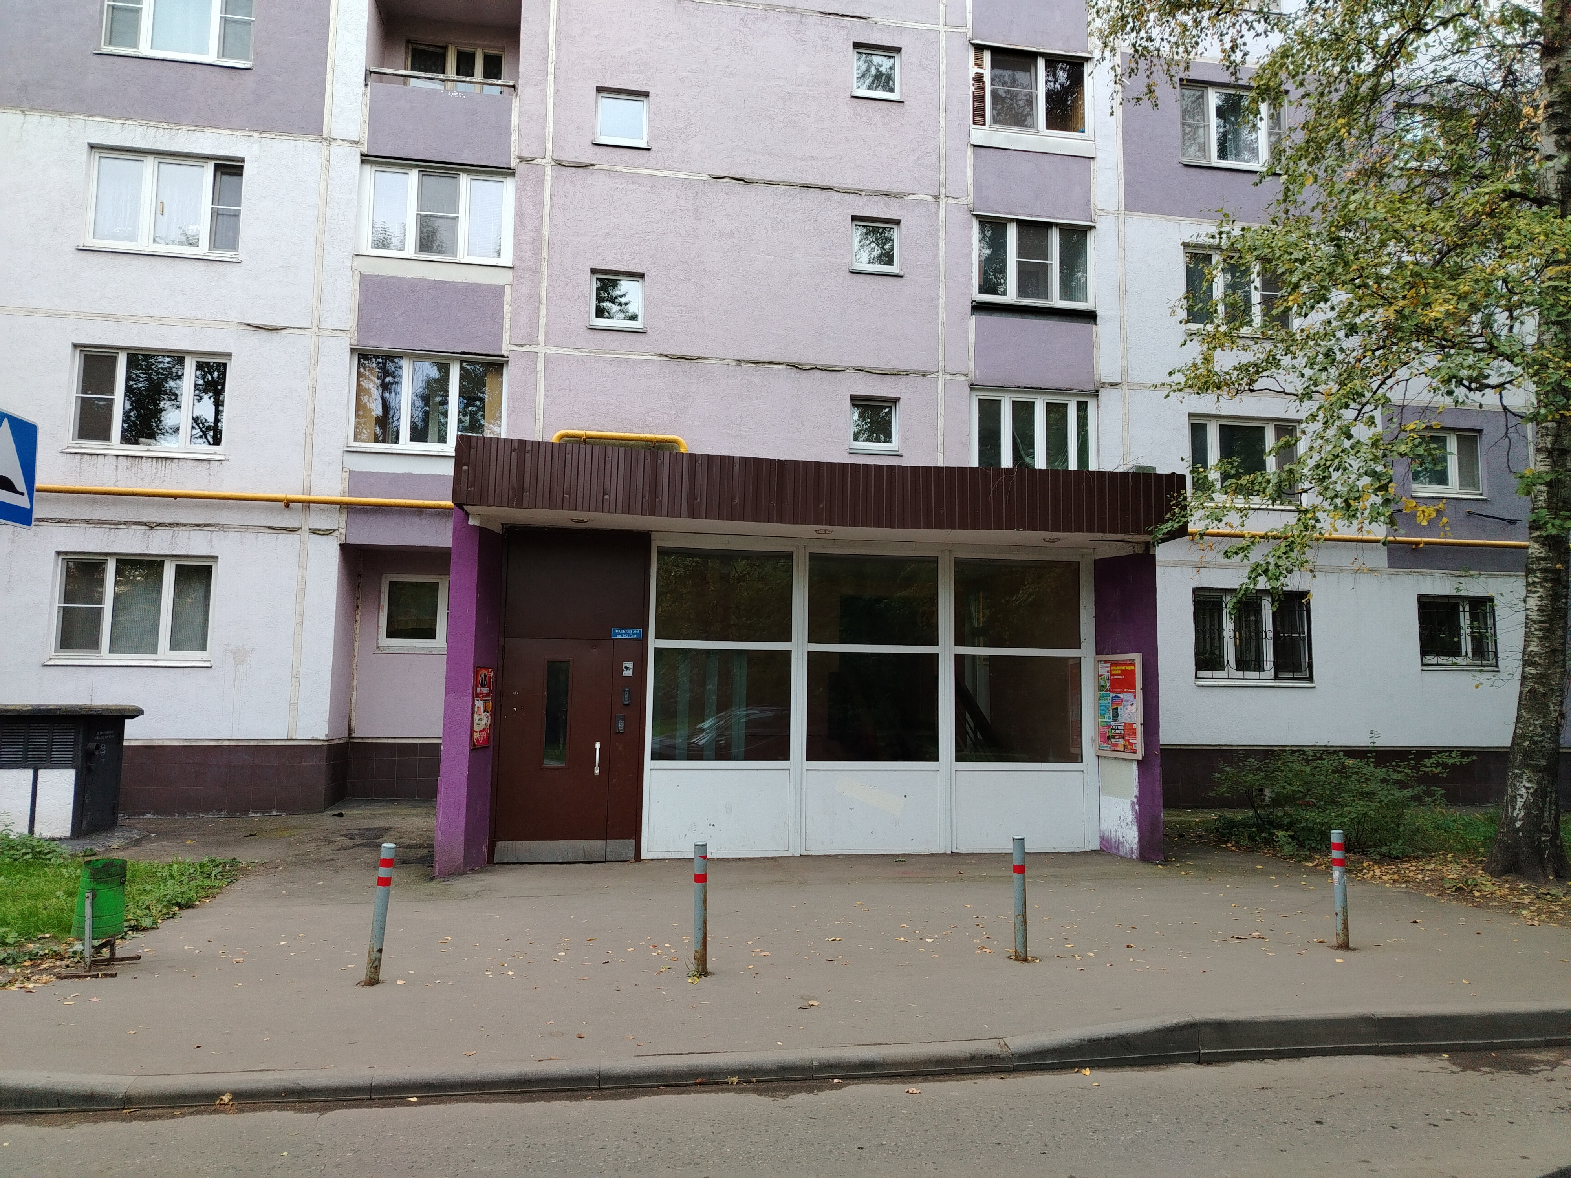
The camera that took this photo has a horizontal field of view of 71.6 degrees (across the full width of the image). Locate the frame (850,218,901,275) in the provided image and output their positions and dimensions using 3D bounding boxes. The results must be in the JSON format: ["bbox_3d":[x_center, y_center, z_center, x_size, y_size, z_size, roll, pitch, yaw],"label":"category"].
[{"bbox_3d":[1.405,-5.285,16.801,0.783,0.860,0.120,2,-6,-9],"label":"frame"}]

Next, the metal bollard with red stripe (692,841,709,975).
[{"bbox_3d":[-0.501,1.892,6.454,0.076,0.752,0.076,1,-6,-10],"label":"metal bollard with red stripe"}]

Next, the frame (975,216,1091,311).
[{"bbox_3d":[3.915,-5.119,17.165,1.982,1.353,0.120,2,-6,-9],"label":"frame"}]

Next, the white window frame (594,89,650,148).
[{"bbox_3d":[-2.442,-7.056,16.322,0.787,0.883,0.120,2,-6,-9],"label":"white window frame"}]

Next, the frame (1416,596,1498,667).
[{"bbox_3d":[11.038,0.728,17.871,1.409,1.199,0.120,2,-6,-9],"label":"frame"}]

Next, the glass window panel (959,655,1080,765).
[{"bbox_3d":[2.397,1.237,11.203,1.364,1.090,0.050,2,-6,-9],"label":"glass window panel"}]

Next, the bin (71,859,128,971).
[{"bbox_3d":[-4.089,1.939,6.516,0.350,0.599,0.400,2,-6,-10],"label":"bin"}]

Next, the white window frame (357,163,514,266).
[{"bbox_3d":[-4.934,-5.305,15.467,2.106,1.359,0.120,2,-5,-10],"label":"white window frame"}]

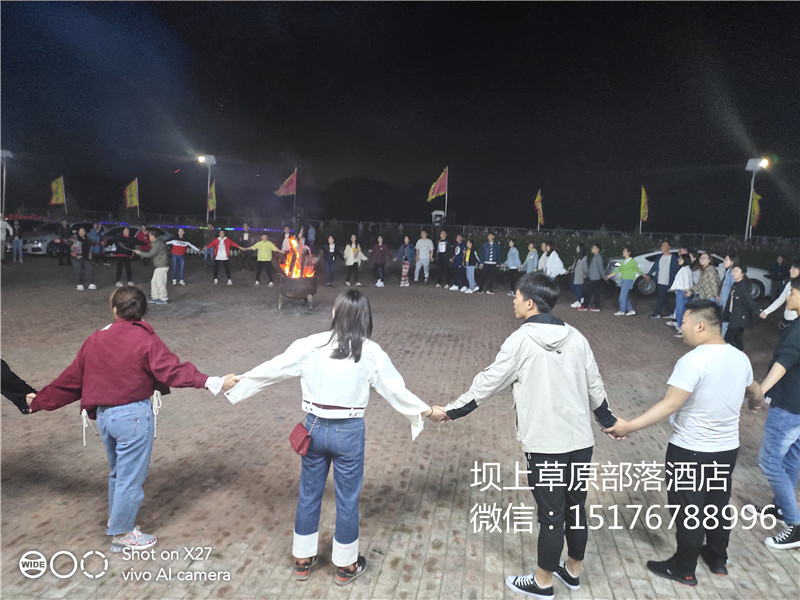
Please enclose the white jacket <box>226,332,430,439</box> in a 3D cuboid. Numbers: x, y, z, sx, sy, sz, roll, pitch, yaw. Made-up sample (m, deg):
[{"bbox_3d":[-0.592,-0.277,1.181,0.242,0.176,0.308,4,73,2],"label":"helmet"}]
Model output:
[{"bbox_3d":[-0.397,0.469,2.950,1.080,0.550,0.360,2,8,8],"label":"white jacket"}]

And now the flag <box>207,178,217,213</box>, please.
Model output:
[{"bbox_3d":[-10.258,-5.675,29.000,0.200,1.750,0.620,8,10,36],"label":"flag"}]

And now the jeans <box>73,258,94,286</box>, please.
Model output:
[{"bbox_3d":[-8.575,-0.786,14.400,0.520,0.820,0.320,-2,9,-23],"label":"jeans"}]

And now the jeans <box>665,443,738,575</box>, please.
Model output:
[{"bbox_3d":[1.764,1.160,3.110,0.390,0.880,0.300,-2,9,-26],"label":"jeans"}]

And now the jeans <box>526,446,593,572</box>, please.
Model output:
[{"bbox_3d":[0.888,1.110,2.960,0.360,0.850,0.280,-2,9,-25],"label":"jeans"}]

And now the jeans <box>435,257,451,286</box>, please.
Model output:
[{"bbox_3d":[1.342,-0.883,16.782,0.460,0.920,0.300,4,9,14],"label":"jeans"}]

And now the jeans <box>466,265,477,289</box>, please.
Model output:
[{"bbox_3d":[2.186,-0.766,16.249,0.340,0.870,0.360,-5,11,-38],"label":"jeans"}]

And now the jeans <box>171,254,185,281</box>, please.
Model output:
[{"bbox_3d":[-6.724,-1.027,16.099,0.420,0.870,0.280,-2,9,-25],"label":"jeans"}]

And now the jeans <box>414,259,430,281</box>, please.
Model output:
[{"bbox_3d":[0.757,-0.994,17.884,0.500,0.830,0.300,2,8,0],"label":"jeans"}]

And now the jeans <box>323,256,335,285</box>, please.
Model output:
[{"bbox_3d":[-2.267,-0.938,16.900,0.380,0.900,0.280,0,8,-6],"label":"jeans"}]

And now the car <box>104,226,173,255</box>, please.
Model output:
[{"bbox_3d":[-12.884,-2.769,26.018,1.800,1.460,4.600,3,8,12],"label":"car"}]

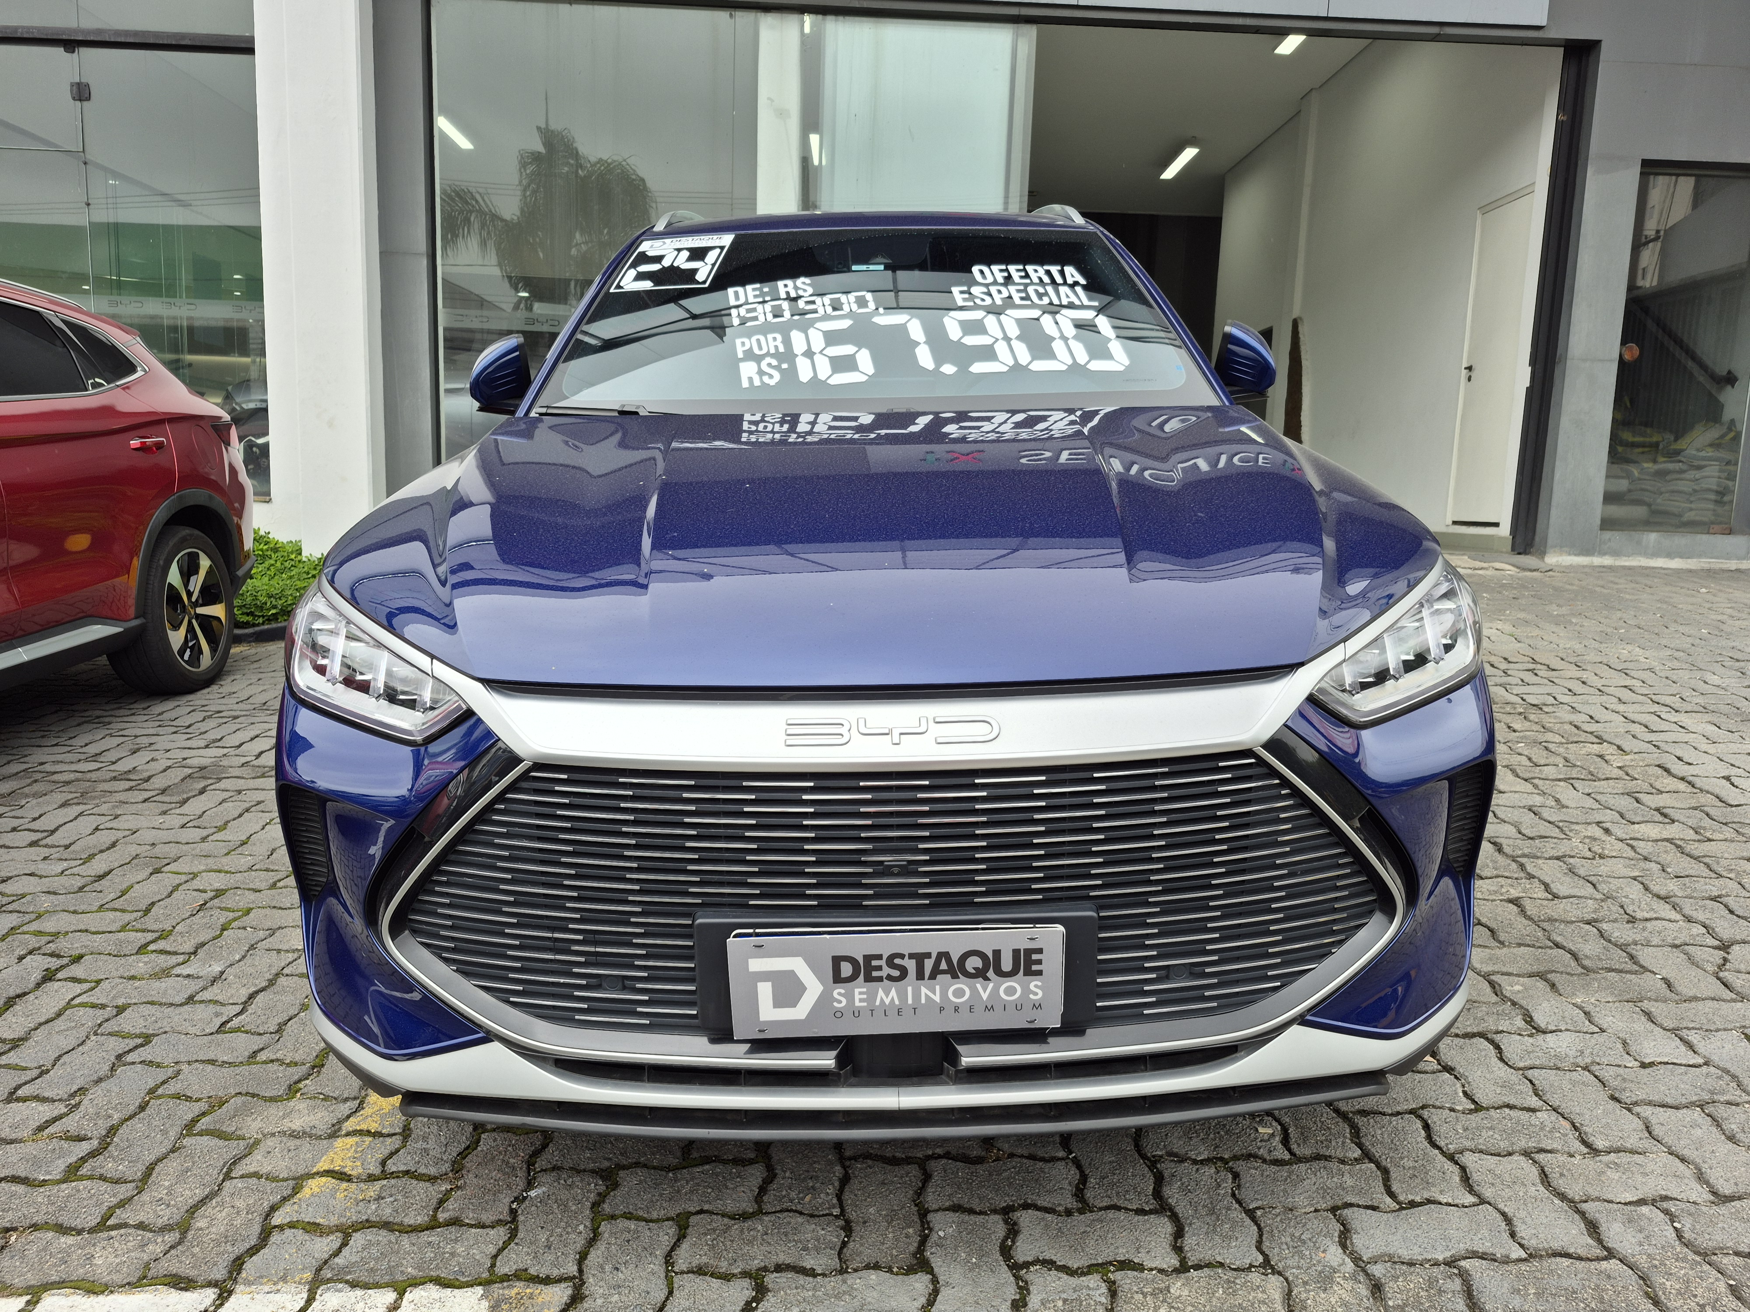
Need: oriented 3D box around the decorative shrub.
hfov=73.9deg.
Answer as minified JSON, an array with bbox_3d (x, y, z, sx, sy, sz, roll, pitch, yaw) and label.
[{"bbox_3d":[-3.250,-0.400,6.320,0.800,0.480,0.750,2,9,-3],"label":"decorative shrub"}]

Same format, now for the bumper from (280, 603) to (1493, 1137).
[{"bbox_3d":[0.021,0.276,1.606,1.850,0.610,0.530,-1,11,0],"label":"bumper"}]

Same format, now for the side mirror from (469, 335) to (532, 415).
[{"bbox_3d":[-0.938,-0.716,2.950,0.200,0.190,0.150,0,11,3],"label":"side mirror"}]

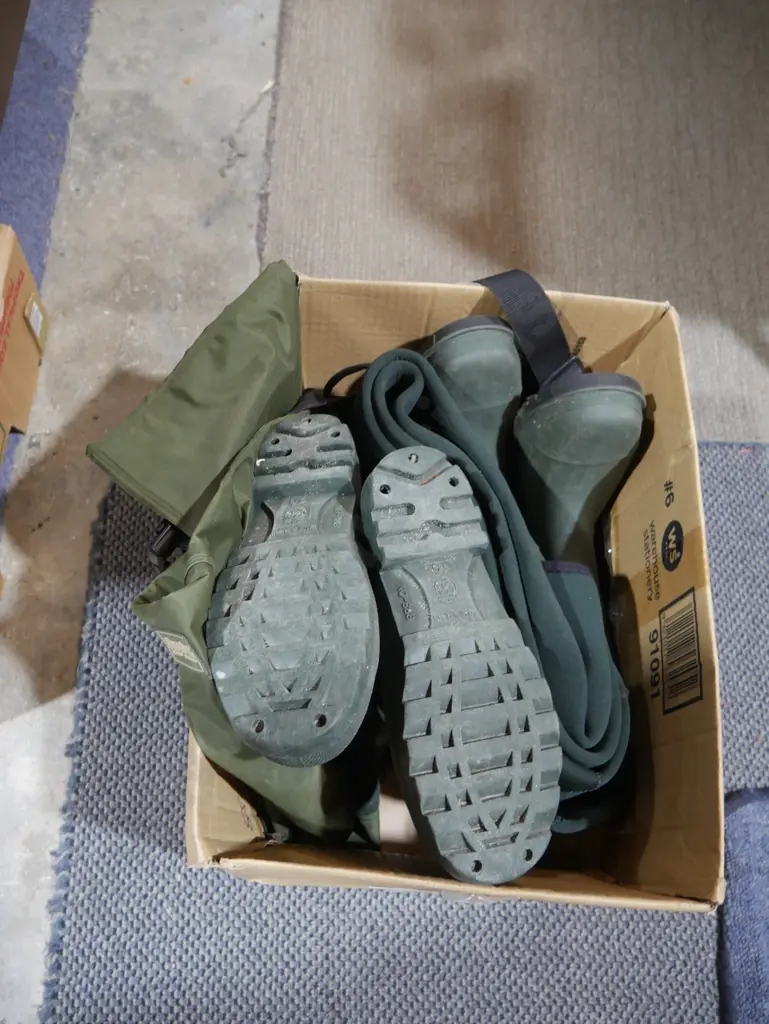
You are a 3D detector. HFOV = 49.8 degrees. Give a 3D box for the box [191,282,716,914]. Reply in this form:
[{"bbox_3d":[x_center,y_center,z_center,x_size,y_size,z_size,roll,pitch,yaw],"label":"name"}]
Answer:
[{"bbox_3d":[0.055,0.083,0.768,0.355,0.305,0.475,6,68,-2],"label":"box"}]

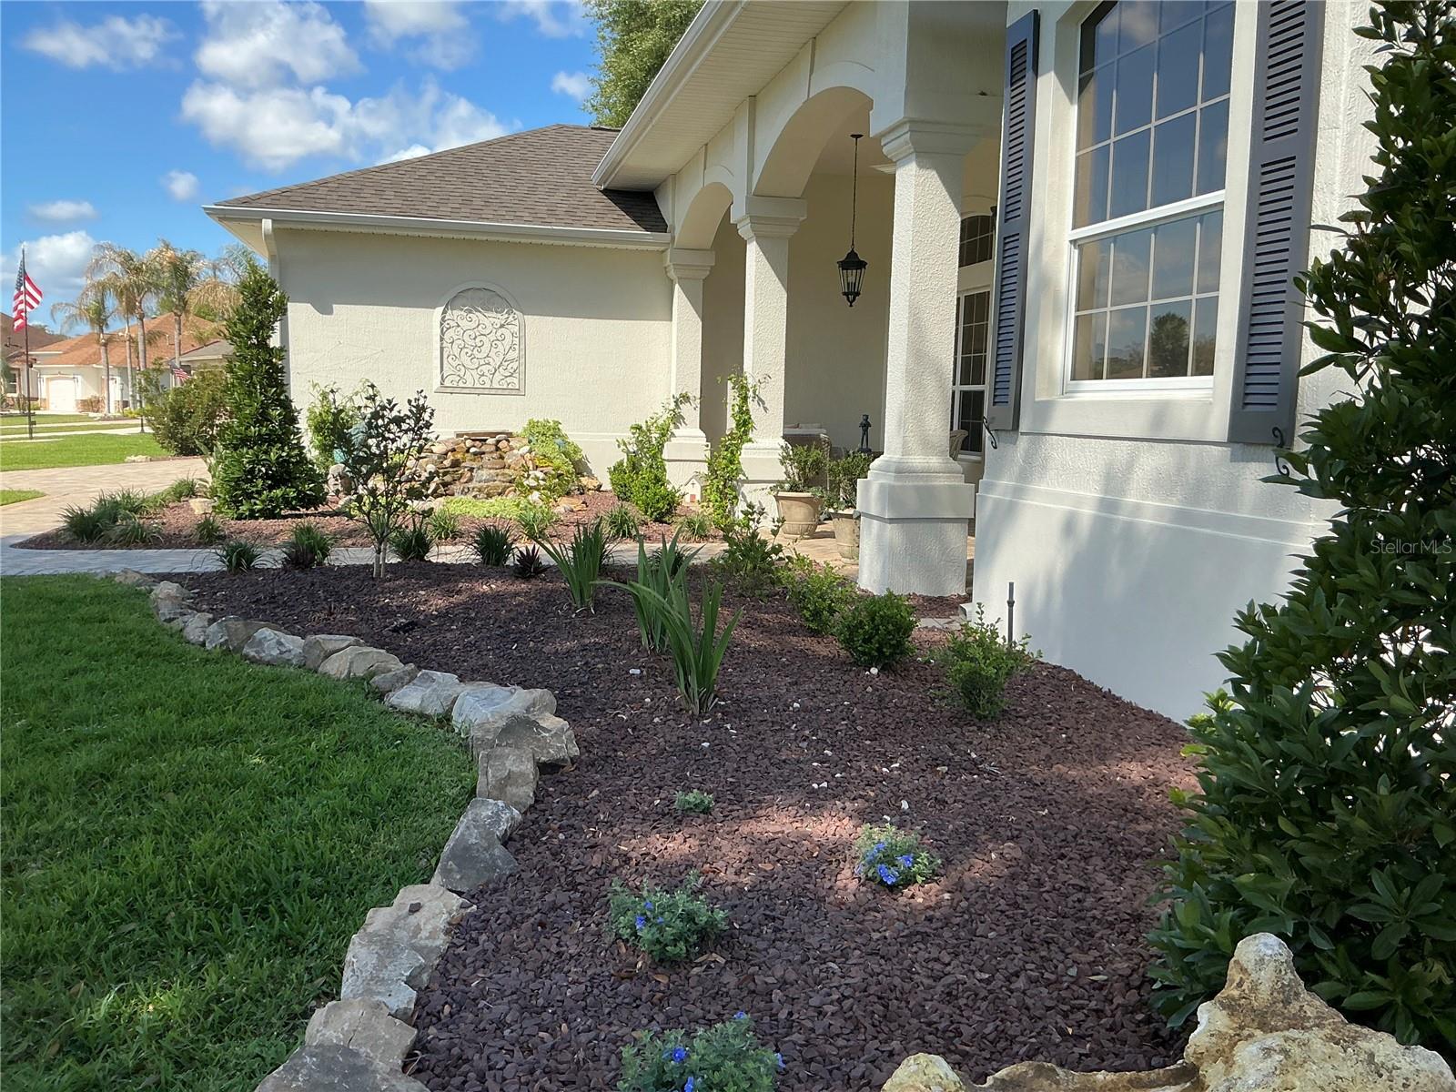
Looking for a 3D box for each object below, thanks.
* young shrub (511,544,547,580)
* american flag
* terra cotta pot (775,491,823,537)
[{"bbox_3d":[-1.359,0.109,8.043,0.238,0.227,0.238,0,7,-10],"label":"young shrub"},{"bbox_3d":[-16.336,-5.933,27.439,0.621,1.851,0.373,-3,8,-30],"label":"american flag"},{"bbox_3d":[0.645,-0.281,10.664,0.440,0.365,0.440,1,6,0],"label":"terra cotta pot"}]

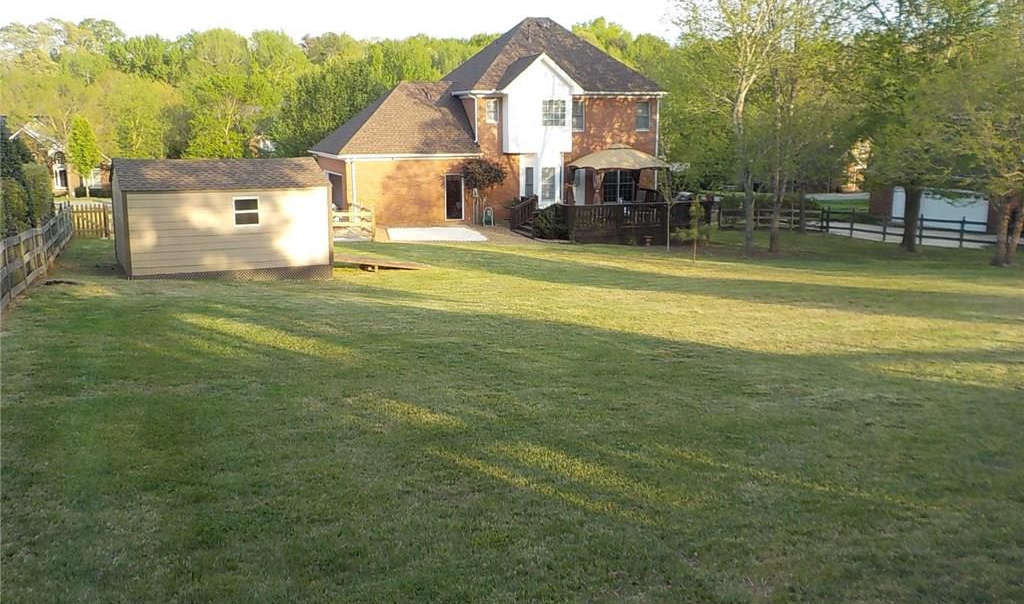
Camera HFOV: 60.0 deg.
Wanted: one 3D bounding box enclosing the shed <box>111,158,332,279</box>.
[{"bbox_3d":[-7.482,-2.180,22.958,4.949,3.004,3.200,-5,12,-28],"label":"shed"}]

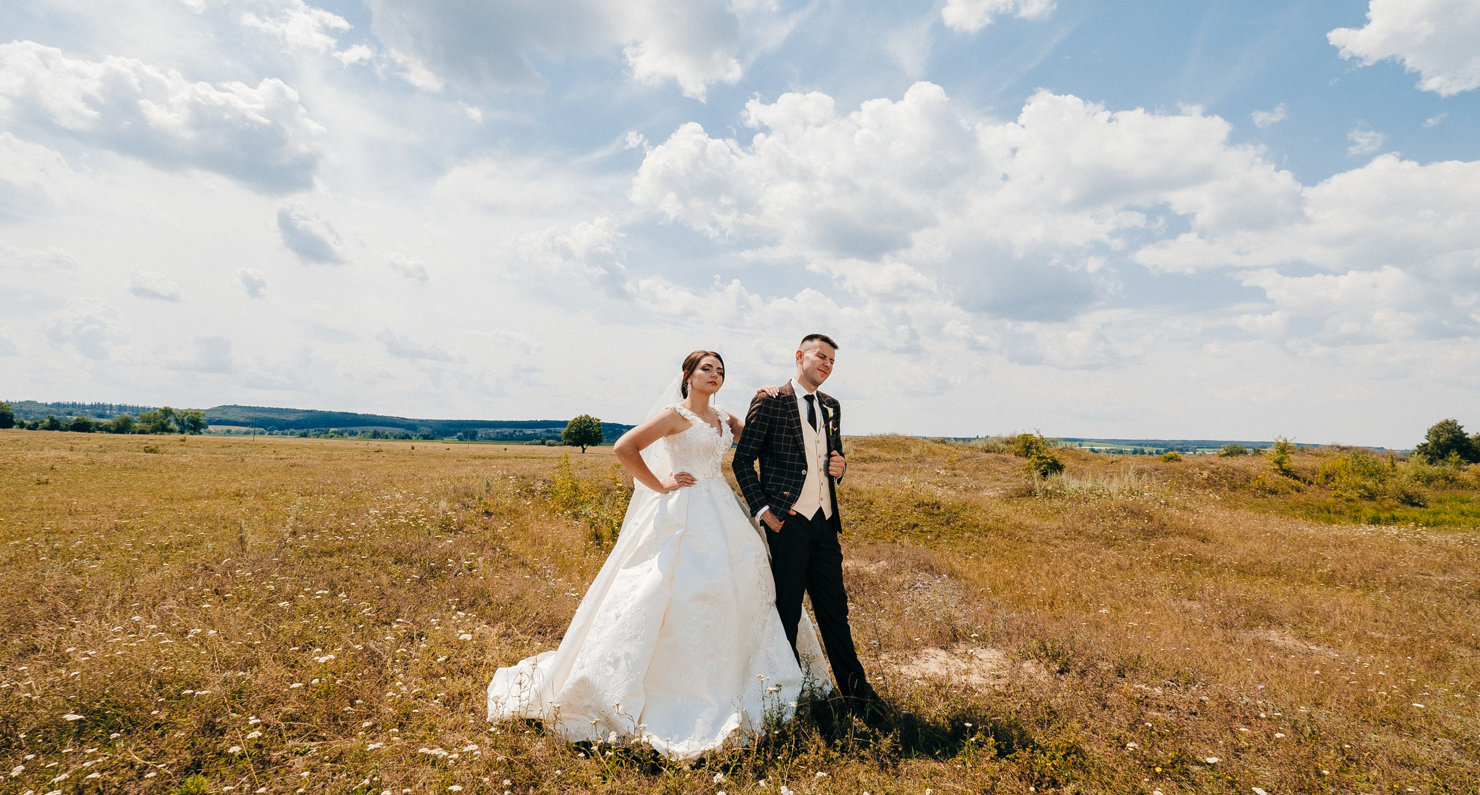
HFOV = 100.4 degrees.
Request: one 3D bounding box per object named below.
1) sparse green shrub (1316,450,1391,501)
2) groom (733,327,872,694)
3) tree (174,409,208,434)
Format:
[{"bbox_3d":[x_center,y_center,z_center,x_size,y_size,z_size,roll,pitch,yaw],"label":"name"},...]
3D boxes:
[{"bbox_3d":[17.872,2.293,18.000,1.581,1.518,1.502,-3,-5,45],"label":"sparse green shrub"},{"bbox_3d":[0.315,0.584,3.121,0.600,1.810,0.430,3,-4,-30],"label":"groom"},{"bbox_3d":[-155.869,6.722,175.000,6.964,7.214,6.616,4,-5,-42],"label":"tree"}]

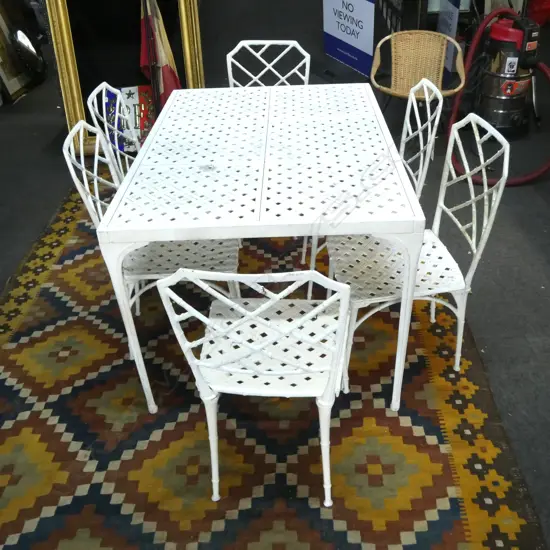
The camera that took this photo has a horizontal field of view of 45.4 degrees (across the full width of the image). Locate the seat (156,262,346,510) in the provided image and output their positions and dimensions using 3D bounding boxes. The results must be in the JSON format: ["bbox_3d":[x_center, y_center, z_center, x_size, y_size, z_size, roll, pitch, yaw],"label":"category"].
[{"bbox_3d":[-0.012,0.207,1.857,0.457,0.864,0.552,1,32,6],"label":"seat"}]

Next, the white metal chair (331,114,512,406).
[{"bbox_3d":[0.451,-0.079,2.287,0.547,0.864,0.457,-6,31,-5],"label":"white metal chair"}]

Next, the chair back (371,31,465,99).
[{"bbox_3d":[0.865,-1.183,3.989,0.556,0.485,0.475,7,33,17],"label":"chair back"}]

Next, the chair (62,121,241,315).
[{"bbox_3d":[-0.401,-0.133,2.447,0.547,0.864,0.457,-4,31,-2],"label":"chair"}]

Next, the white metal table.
[{"bbox_3d":[-0.012,-0.188,2.625,0.907,0.737,1.401,-2,31,2],"label":"white metal table"}]

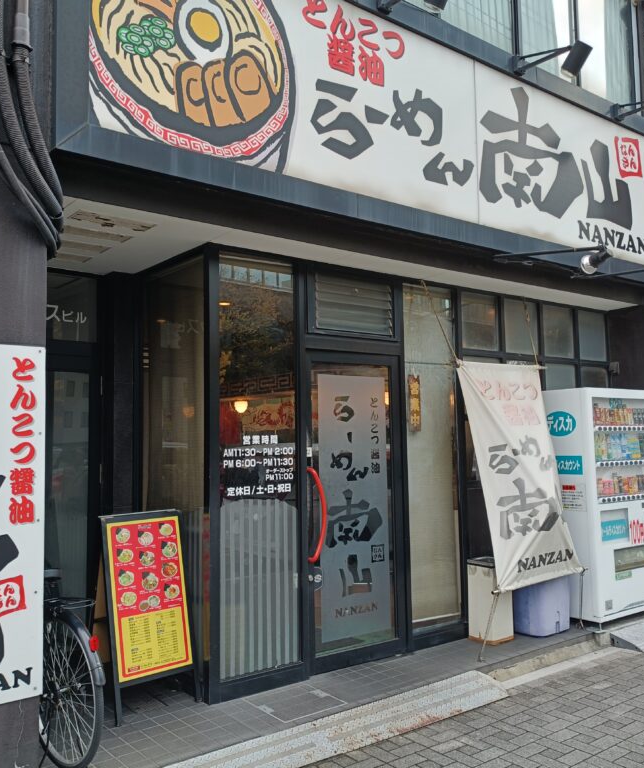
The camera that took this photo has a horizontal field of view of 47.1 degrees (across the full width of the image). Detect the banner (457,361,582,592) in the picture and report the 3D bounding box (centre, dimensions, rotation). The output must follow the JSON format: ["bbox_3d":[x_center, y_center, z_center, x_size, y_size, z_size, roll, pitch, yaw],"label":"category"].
[{"bbox_3d":[1.510,0.646,5.610,1.050,1.660,0.090,2,-16,-38],"label":"banner"}]

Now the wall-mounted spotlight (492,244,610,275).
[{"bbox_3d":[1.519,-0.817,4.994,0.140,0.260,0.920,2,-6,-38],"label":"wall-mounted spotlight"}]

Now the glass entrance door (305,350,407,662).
[{"bbox_3d":[0.238,0.828,5.041,0.840,2.050,0.070,2,-6,-38],"label":"glass entrance door"}]

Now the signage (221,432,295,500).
[{"bbox_3d":[-0.388,0.514,4.569,0.537,0.402,0.010,2,-6,-38],"label":"signage"}]

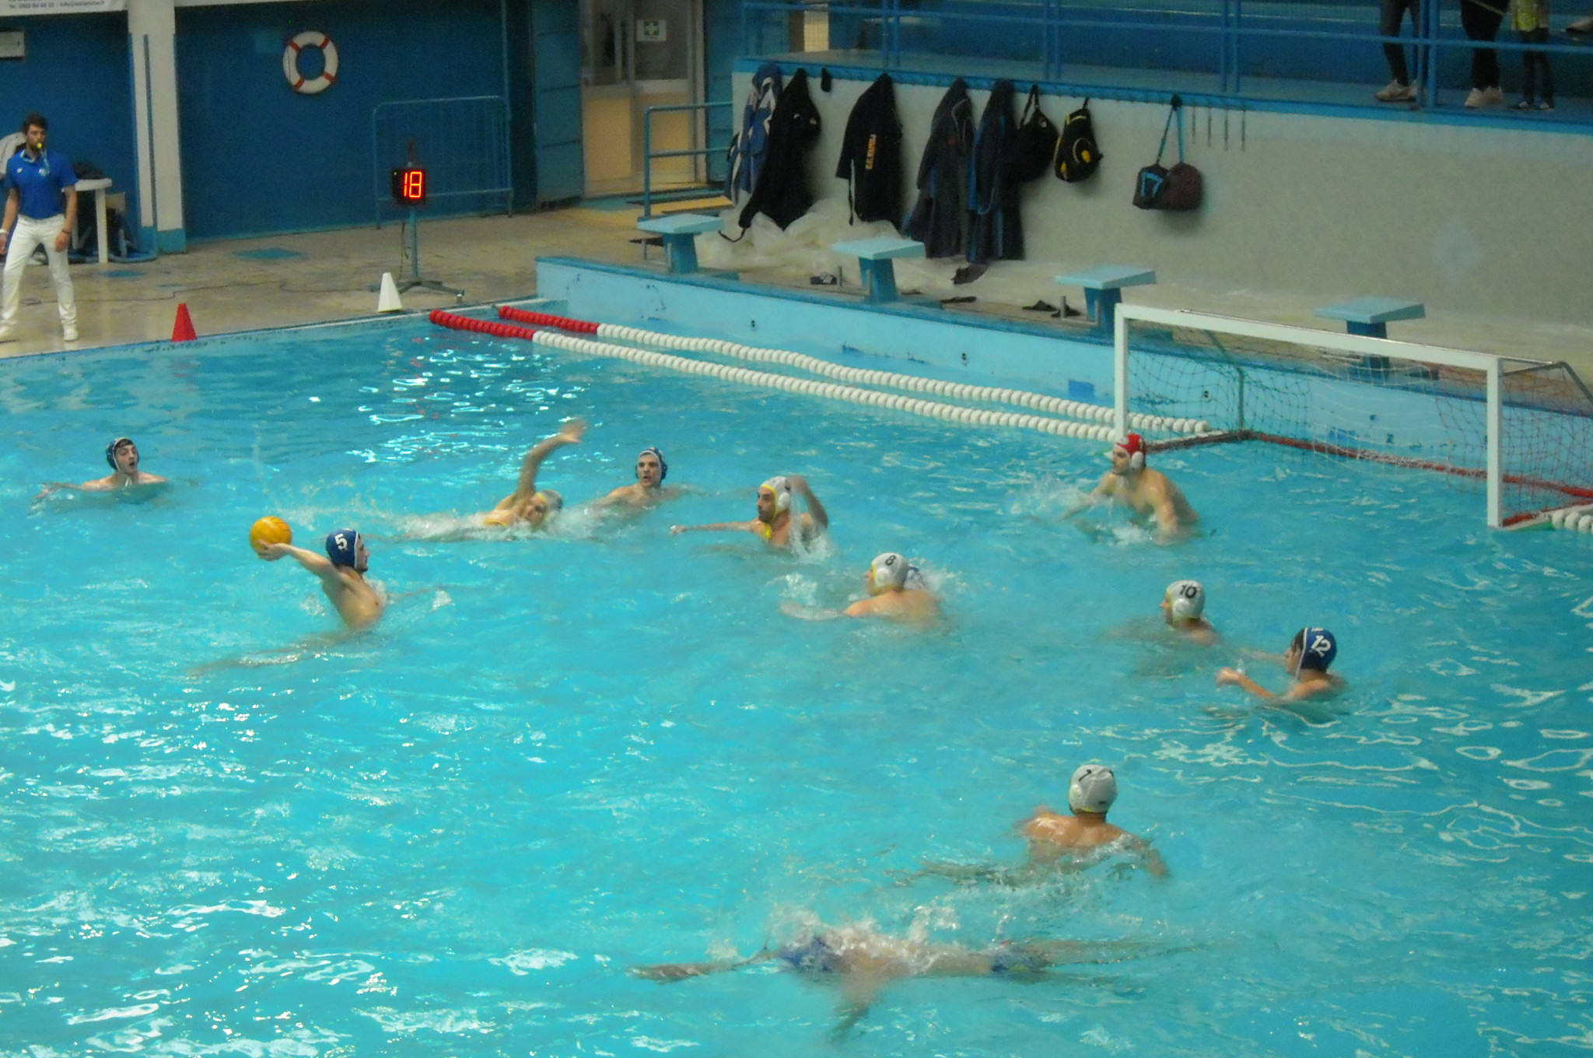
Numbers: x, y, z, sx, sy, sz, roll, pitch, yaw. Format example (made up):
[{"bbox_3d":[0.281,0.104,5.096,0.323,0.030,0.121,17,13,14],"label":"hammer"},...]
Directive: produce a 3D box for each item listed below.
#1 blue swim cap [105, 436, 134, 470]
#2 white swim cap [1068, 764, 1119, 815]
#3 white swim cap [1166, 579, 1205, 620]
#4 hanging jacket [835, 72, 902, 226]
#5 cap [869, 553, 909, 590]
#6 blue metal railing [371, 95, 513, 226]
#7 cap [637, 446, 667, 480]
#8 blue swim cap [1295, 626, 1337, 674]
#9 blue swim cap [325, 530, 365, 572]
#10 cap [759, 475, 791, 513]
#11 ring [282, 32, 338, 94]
[{"bbox_3d":[-4.285,-0.481,26.259,0.190,0.215,0.205,-10,13,-39],"label":"blue swim cap"},{"bbox_3d":[1.207,1.058,16.845,0.190,0.215,0.205,-6,11,-23],"label":"white swim cap"},{"bbox_3d":[1.961,0.358,20.889,0.205,0.215,0.190,5,12,33],"label":"white swim cap"},{"bbox_3d":[0.603,-3.198,34.898,0.200,1.270,0.660,-9,13,-36],"label":"hanging jacket"},{"bbox_3d":[0.494,0.226,21.754,0.205,0.215,0.190,5,12,31],"label":"cap"},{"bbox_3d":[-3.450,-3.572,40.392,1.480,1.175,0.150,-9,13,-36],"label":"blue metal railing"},{"bbox_3d":[-0.873,-0.397,25.167,0.190,0.215,0.205,3,11,23],"label":"cap"},{"bbox_3d":[2.451,0.573,19.541,0.205,0.215,0.190,2,11,19],"label":"blue swim cap"},{"bbox_3d":[-2.363,0.111,21.662,0.205,0.215,0.190,-4,11,-14],"label":"blue swim cap"},{"bbox_3d":[-0.118,-0.200,23.768,0.205,0.215,0.190,-9,13,-35],"label":"cap"},{"bbox_3d":[-4.678,-4.490,39.896,0.620,0.620,0.100,-9,13,-36],"label":"ring"}]

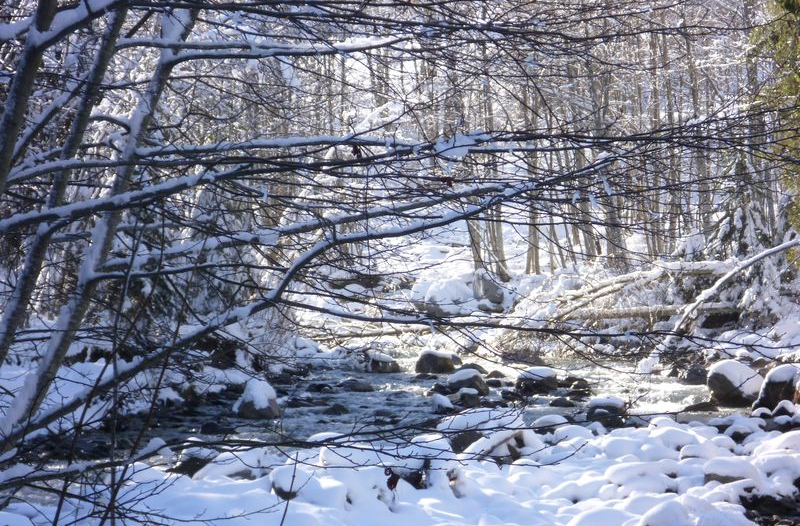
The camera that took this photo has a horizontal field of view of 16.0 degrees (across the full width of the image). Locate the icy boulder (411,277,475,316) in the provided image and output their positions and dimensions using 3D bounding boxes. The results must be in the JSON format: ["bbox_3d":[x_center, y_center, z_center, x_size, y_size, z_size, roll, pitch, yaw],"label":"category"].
[{"bbox_3d":[0.927,0.731,62.000,1.396,0.804,1.100,0,1,0],"label":"icy boulder"}]

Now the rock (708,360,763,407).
[{"bbox_3d":[5.001,1.802,42.500,0.837,0.696,0.750,0,1,0],"label":"rock"}]

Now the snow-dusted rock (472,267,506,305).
[{"bbox_3d":[1.961,0.521,63.000,0.709,0.817,0.780,0,1,0],"label":"snow-dusted rock"}]

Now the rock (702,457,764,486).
[{"bbox_3d":[3.578,2.237,30.500,0.665,0.315,0.520,0,1,0],"label":"rock"}]

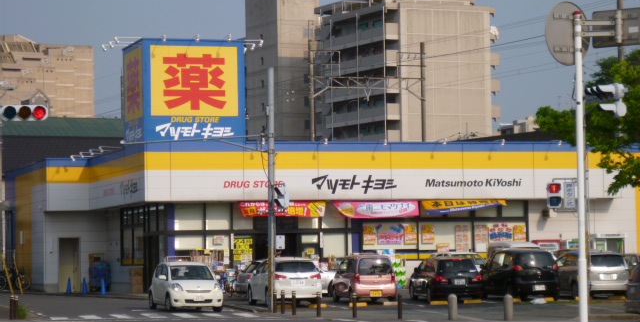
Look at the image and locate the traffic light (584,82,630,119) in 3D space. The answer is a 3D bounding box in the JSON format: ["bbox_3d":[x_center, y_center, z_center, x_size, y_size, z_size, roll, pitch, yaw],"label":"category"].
[{"bbox_3d":[6.805,-1.434,49.200,0.560,0.770,1.220,0,-3,-18],"label":"traffic light"}]

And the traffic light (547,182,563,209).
[{"bbox_3d":[5.819,0.855,51.300,0.350,0.650,0.280,0,-3,-14],"label":"traffic light"}]

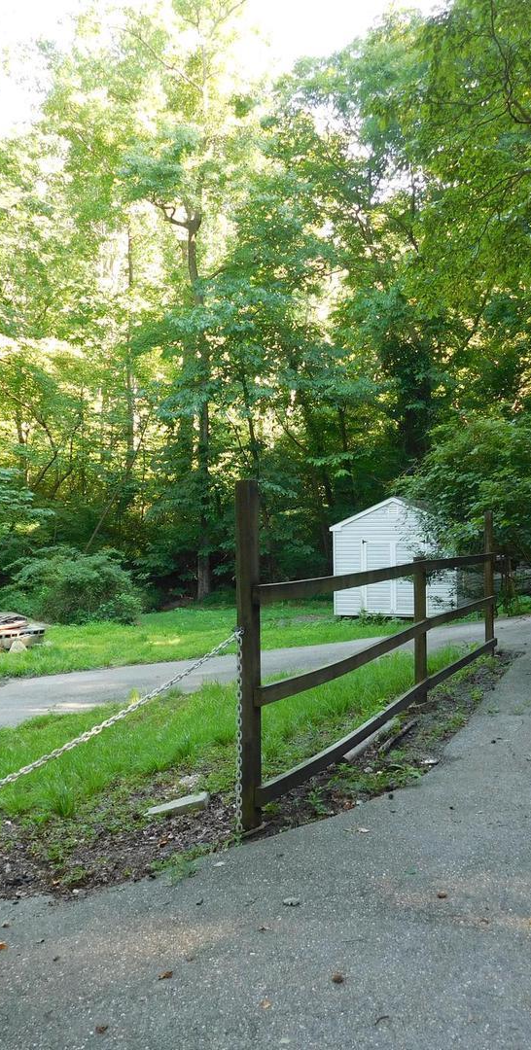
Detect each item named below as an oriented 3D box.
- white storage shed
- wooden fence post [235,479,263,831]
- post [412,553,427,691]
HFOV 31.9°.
[{"bbox_3d":[4.040,0.830,24.600,3.350,2.980,4.100,-1,0,25],"label":"white storage shed"},{"bbox_3d":[-0.080,0.635,4.600,0.090,1.710,0.090,-1,0,23],"label":"wooden fence post"},{"bbox_3d":[1.334,0.890,8.000,0.090,1.230,0.090,-1,0,24],"label":"post"}]

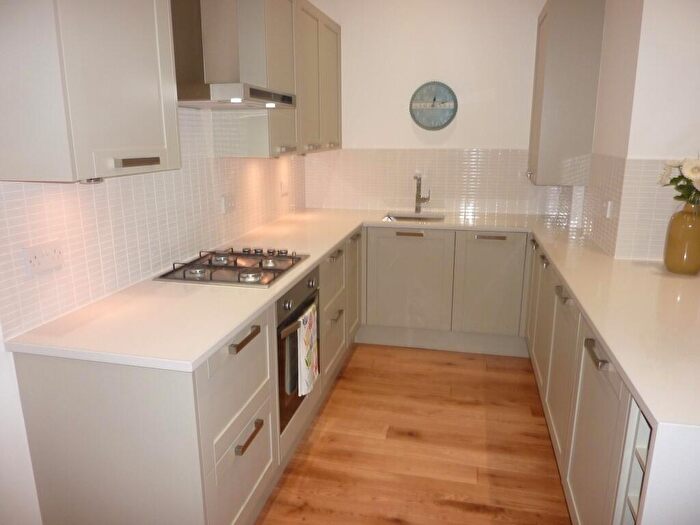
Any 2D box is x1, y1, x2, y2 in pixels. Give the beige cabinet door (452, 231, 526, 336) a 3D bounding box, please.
[{"bbox_3d":[0.928,0.150,3.400,0.449,0.714,0.024,3,14,13],"label":"beige cabinet door"}]

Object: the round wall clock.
[{"bbox_3d":[0.626,-1.167,3.775,0.357,0.357,0.045,3,14,13],"label":"round wall clock"}]

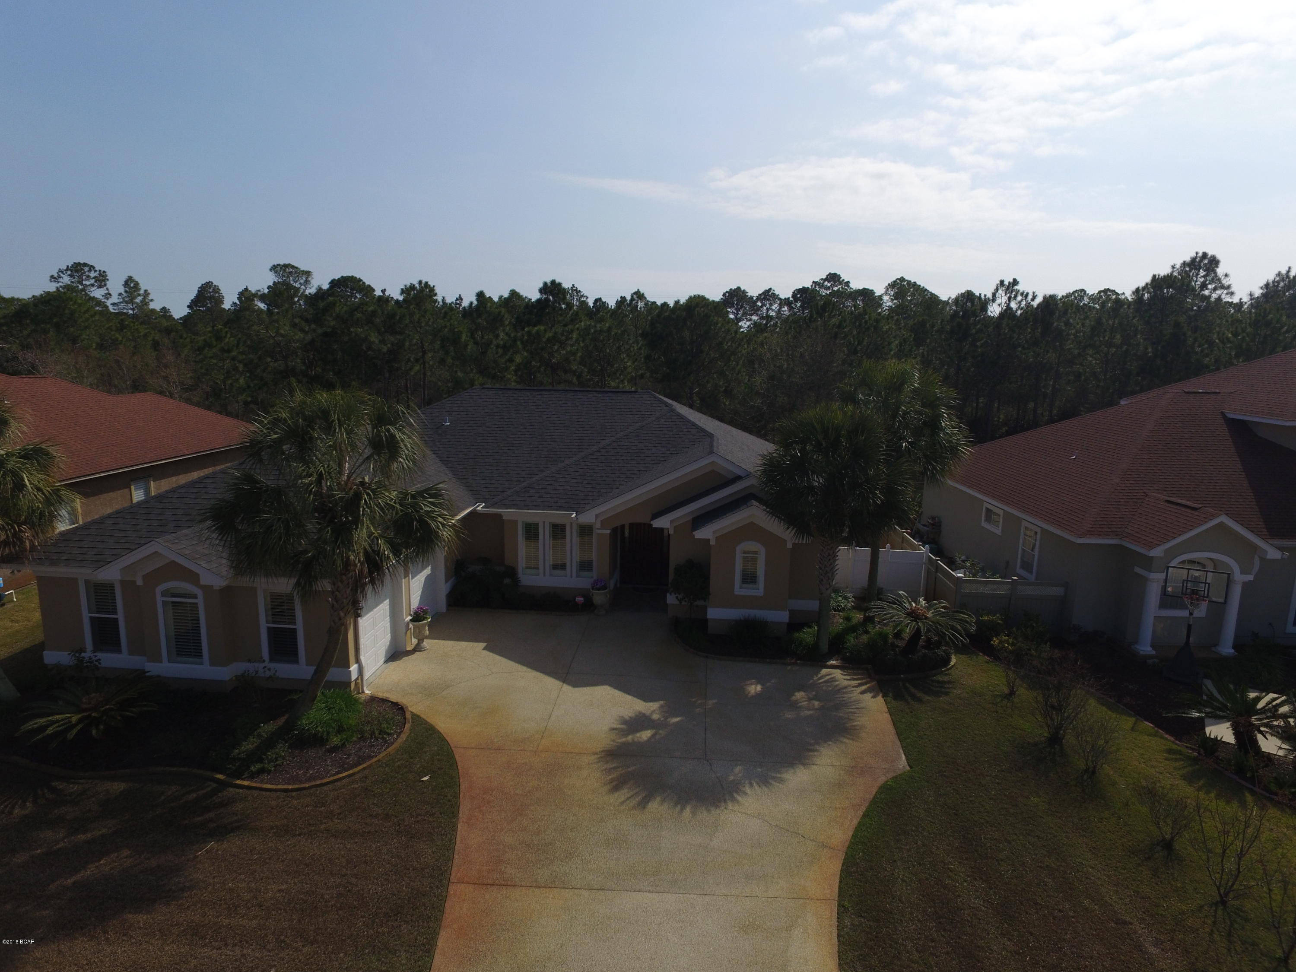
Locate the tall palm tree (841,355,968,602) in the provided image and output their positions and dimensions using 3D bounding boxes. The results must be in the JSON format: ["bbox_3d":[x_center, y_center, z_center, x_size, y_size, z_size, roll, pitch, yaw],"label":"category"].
[{"bbox_3d":[8.440,0.141,25.058,4.000,8.500,4.000,2,10,4],"label":"tall palm tree"}]

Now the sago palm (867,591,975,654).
[{"bbox_3d":[8.055,4.132,22.217,3.000,1.650,2.900,2,10,4],"label":"sago palm"}]

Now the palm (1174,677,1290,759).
[{"bbox_3d":[13.072,5.225,16.641,2.150,1.700,2.100,2,10,4],"label":"palm"}]

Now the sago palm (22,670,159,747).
[{"bbox_3d":[-12.233,4.952,16.652,2.500,1.200,2.450,2,10,4],"label":"sago palm"}]

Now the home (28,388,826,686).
[{"bbox_3d":[-3.909,-0.082,29.302,21.750,6.920,24.530,2,10,4],"label":"home"}]

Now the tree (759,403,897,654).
[{"bbox_3d":[4.983,1.341,21.422,3.800,7.300,3.800,2,10,4],"label":"tree"}]

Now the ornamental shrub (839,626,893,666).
[{"bbox_3d":[6.361,4.582,21.726,1.500,0.870,1.400,2,10,4],"label":"ornamental shrub"}]

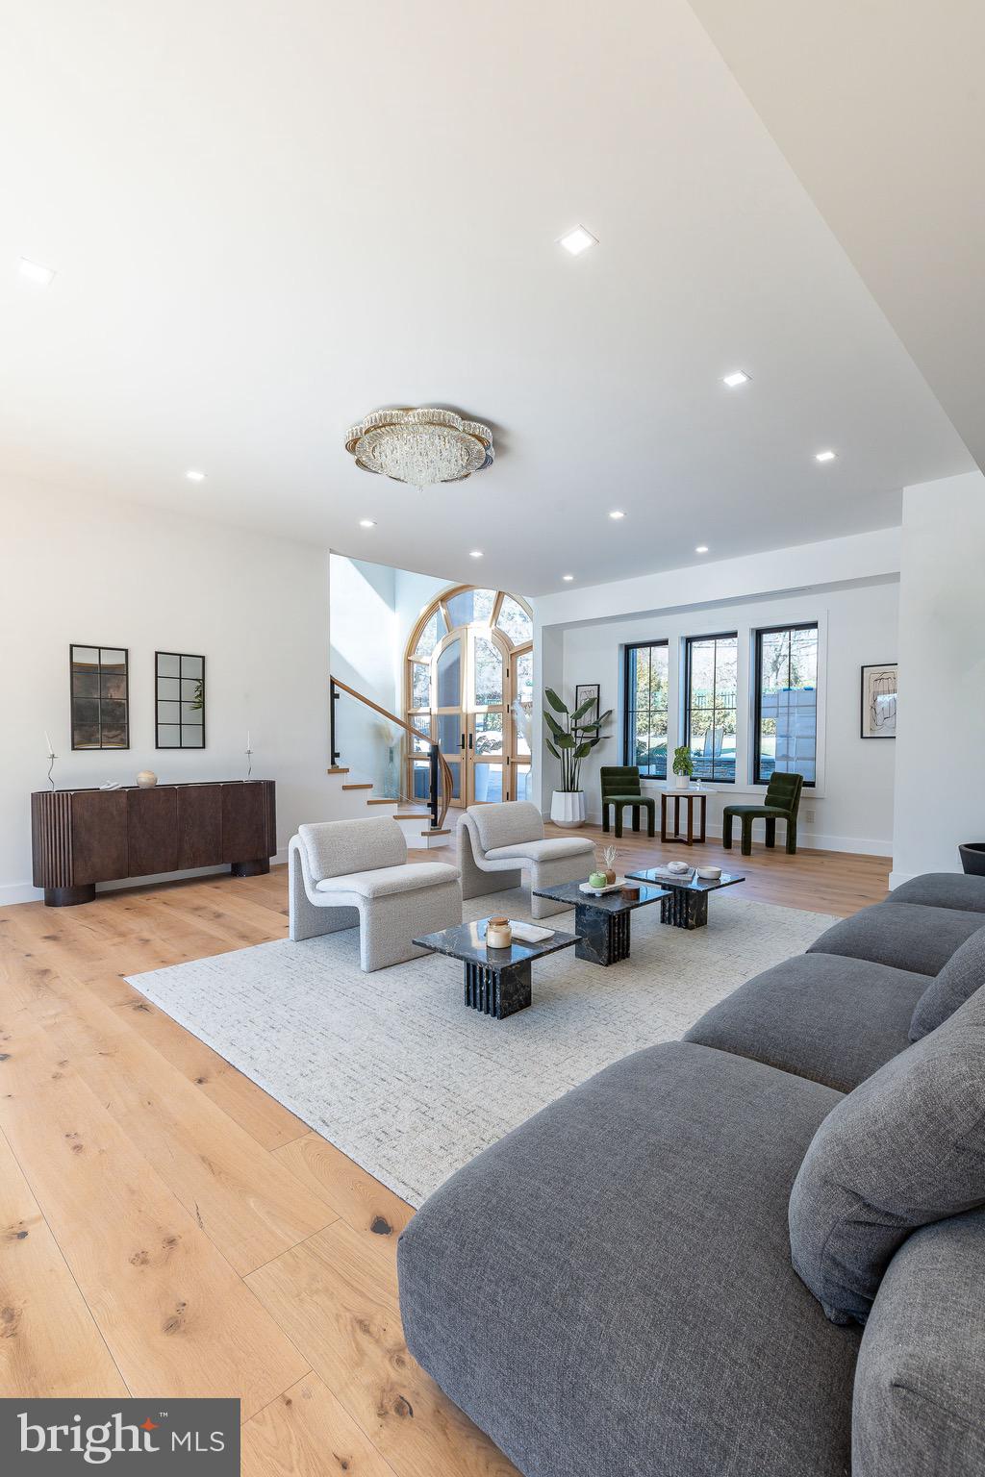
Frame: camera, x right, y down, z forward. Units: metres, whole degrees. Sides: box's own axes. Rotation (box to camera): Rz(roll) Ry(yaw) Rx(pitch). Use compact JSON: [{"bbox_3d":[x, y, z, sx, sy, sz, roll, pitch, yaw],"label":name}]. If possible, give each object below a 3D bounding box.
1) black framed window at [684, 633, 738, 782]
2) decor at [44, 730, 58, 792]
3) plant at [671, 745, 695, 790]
[{"bbox_3d":[2.494,-0.332,7.476,0.100,1.690,0.680,-1,2,-44],"label":"black framed window"},{"bbox_3d":[-3.172,0.162,4.719,0.085,0.440,0.090,0,1,44],"label":"decor"},{"bbox_3d":[2.153,0.326,7.420,0.255,0.495,0.255,-1,2,-44],"label":"plant"}]

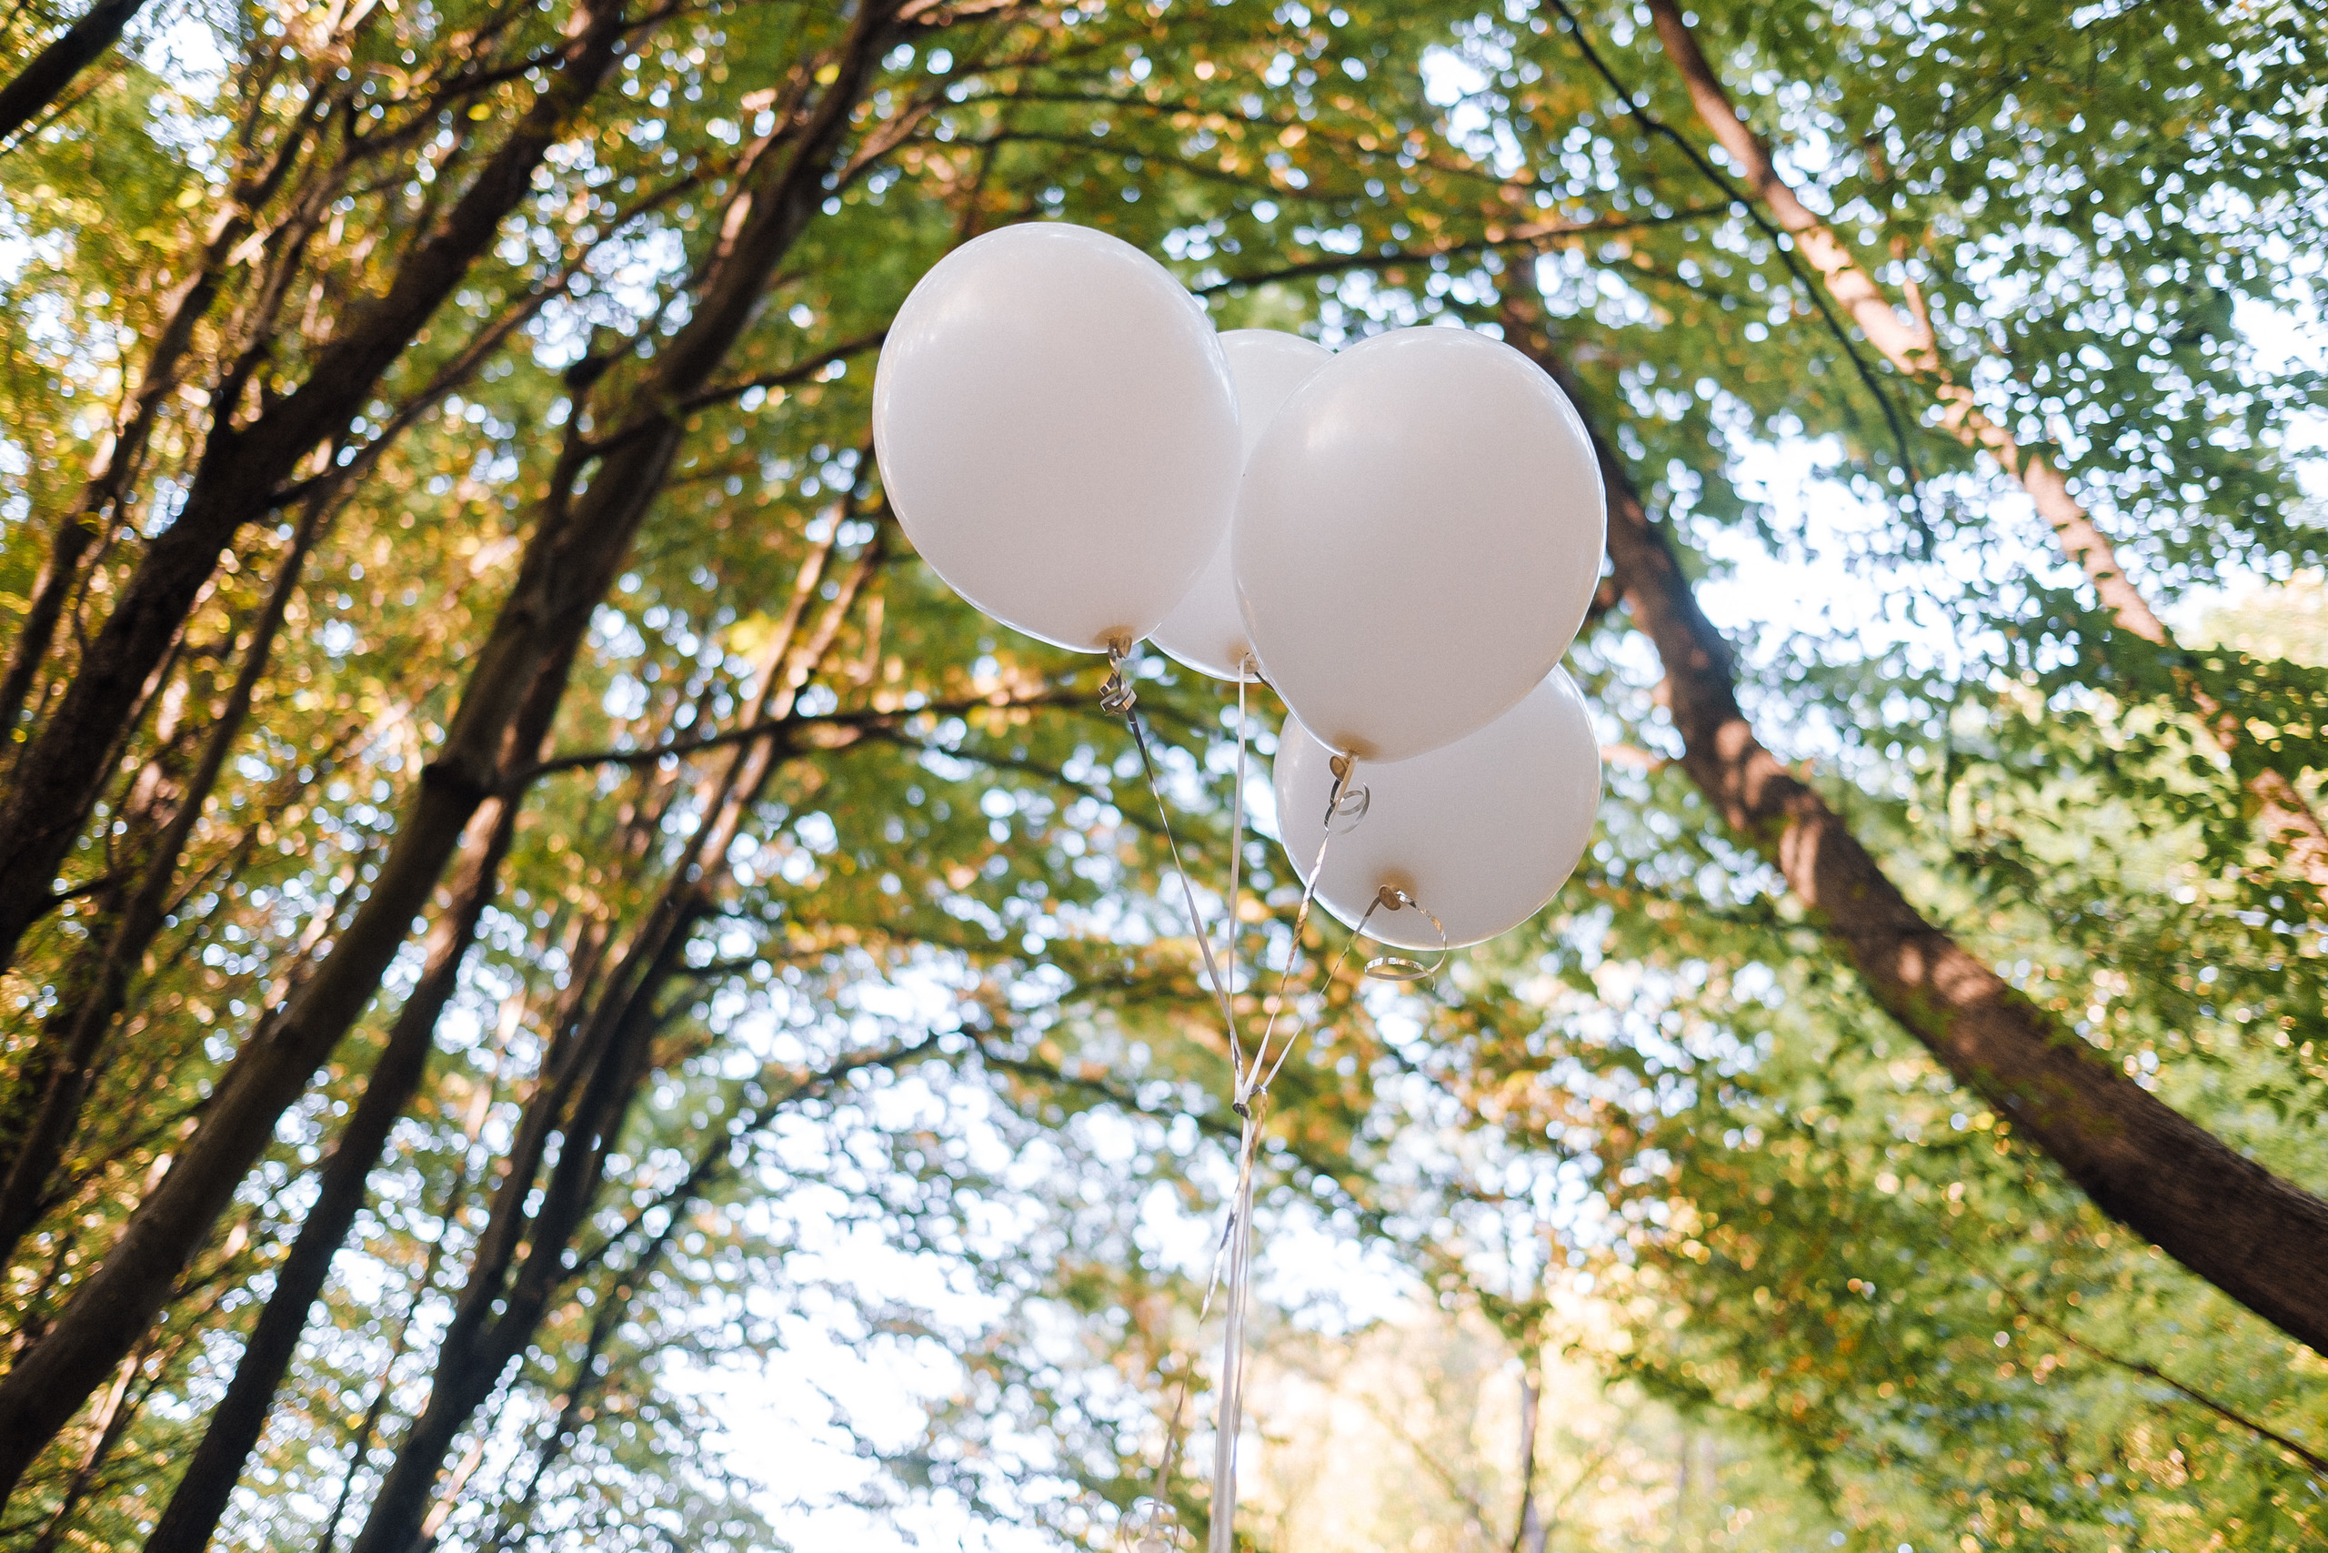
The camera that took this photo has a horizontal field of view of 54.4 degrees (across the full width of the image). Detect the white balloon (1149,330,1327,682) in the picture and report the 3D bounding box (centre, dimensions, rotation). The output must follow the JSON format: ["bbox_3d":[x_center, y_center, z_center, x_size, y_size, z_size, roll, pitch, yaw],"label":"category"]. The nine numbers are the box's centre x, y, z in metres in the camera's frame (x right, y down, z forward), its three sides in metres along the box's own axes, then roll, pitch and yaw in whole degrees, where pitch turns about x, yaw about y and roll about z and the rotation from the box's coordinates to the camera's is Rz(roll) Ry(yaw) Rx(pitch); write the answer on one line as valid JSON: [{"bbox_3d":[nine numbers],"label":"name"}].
[{"bbox_3d":[0.078,-0.228,1.994,0.280,0.349,0.280,3,-35,2],"label":"white balloon"}]

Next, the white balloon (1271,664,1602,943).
[{"bbox_3d":[0.233,0.011,1.969,0.283,0.353,0.283,21,-52,6],"label":"white balloon"}]

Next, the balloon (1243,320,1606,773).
[{"bbox_3d":[0.188,-0.165,1.710,0.281,0.351,0.281,17,-9,4],"label":"balloon"}]

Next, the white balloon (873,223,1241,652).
[{"bbox_3d":[-0.075,-0.250,1.741,0.280,0.350,0.280,-16,-13,0],"label":"white balloon"}]

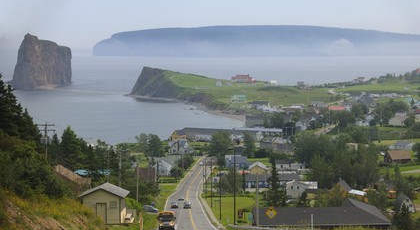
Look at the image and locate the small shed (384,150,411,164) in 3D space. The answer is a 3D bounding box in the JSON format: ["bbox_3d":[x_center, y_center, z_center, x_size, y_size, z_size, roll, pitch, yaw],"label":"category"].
[{"bbox_3d":[85.048,18.950,500.000,10.300,6.000,8.000,-1,4,-17],"label":"small shed"}]

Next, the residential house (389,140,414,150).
[{"bbox_3d":[98.498,15.688,570.000,12.500,5.200,9.000,0,4,0],"label":"residential house"}]

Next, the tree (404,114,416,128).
[{"bbox_3d":[141.121,4.012,780.000,8.300,9.600,8.300,0,4,0],"label":"tree"}]

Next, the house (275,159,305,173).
[{"bbox_3d":[37.470,24.030,519.000,14.000,5.600,8.000,0,4,0],"label":"house"}]

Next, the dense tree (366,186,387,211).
[{"bbox_3d":[43.530,21.700,288.000,5.600,6.700,5.600,0,4,0],"label":"dense tree"}]

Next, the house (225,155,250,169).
[{"bbox_3d":[13.548,23.461,552.000,11.500,6.800,8.500,0,4,0],"label":"house"}]

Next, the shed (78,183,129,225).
[{"bbox_3d":[-11.220,9.450,118.300,4.600,3.750,4.700,0,4,4],"label":"shed"}]

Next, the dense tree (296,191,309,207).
[{"bbox_3d":[28.630,26.092,343.000,3.600,5.000,3.600,0,4,0],"label":"dense tree"}]

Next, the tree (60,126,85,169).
[{"bbox_3d":[-34.741,8.970,280.000,6.000,12.200,6.000,0,4,0],"label":"tree"}]

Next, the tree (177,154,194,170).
[{"bbox_3d":[-11.670,22.150,528.000,8.400,7.700,8.200,0,4,0],"label":"tree"}]

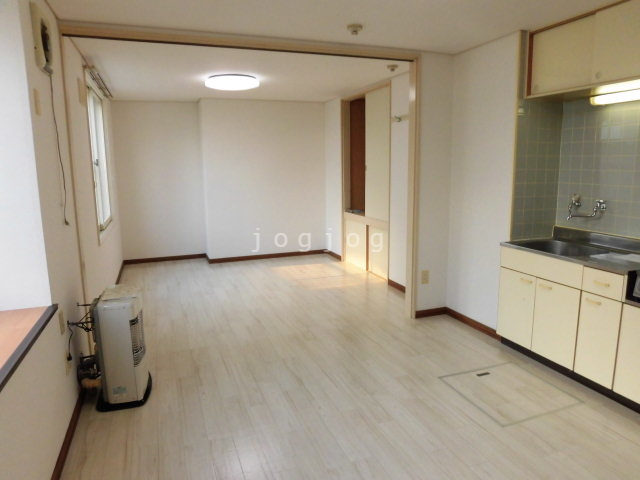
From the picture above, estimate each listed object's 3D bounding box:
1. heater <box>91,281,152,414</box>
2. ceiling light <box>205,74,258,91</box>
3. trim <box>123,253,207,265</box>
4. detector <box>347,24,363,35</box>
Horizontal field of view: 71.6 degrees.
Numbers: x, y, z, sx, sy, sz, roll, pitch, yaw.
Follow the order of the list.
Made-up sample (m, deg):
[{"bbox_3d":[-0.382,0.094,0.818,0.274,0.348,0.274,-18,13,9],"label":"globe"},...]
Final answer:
[{"bbox_3d":[-1.263,0.661,2.841,0.305,0.662,0.460,-4,10,-20],"label":"heater"},{"bbox_3d":[-0.990,-1.757,4.984,0.600,0.095,0.600,-4,10,-20],"label":"ceiling light"},{"bbox_3d":[-2.388,0.306,6.897,1.200,0.061,0.018,-4,10,-20],"label":"trim"},{"bbox_3d":[0.249,-1.477,3.128,0.105,0.050,0.105,-1,9,0],"label":"detector"}]

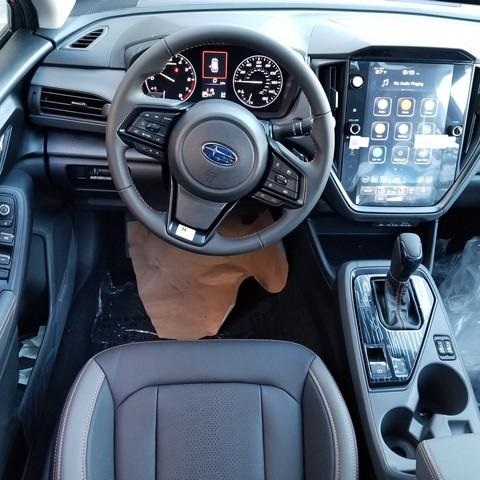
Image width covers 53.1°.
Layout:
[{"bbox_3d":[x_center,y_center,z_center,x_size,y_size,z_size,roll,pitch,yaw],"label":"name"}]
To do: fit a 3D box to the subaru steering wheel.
[{"bbox_3d":[-0.030,-0.155,0.798,0.370,0.370,0.085,15,14,-2],"label":"subaru steering wheel"}]

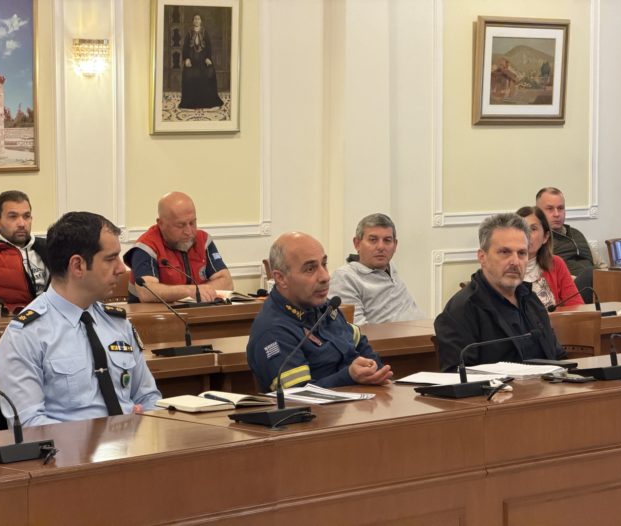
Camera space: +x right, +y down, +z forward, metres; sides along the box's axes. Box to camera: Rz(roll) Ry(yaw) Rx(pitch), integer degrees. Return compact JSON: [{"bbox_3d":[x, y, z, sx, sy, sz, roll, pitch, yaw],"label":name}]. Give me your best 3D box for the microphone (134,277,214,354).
[{"bbox_3d":[-0.498,0.182,7.090,0.150,0.245,0.311,-4,6,-40],"label":"microphone"}]

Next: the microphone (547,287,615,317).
[{"bbox_3d":[1.093,0.154,8.288,0.150,0.116,0.311,-4,6,-40],"label":"microphone"}]

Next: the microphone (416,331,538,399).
[{"bbox_3d":[0.526,0.292,6.152,0.377,0.185,0.170,-4,6,-40],"label":"microphone"}]

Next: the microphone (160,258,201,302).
[{"bbox_3d":[-0.538,0.085,8.567,0.150,0.186,0.287,-4,6,-40],"label":"microphone"}]

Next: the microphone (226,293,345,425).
[{"bbox_3d":[-0.053,0.266,5.597,0.182,0.332,0.303,5,7,45],"label":"microphone"}]

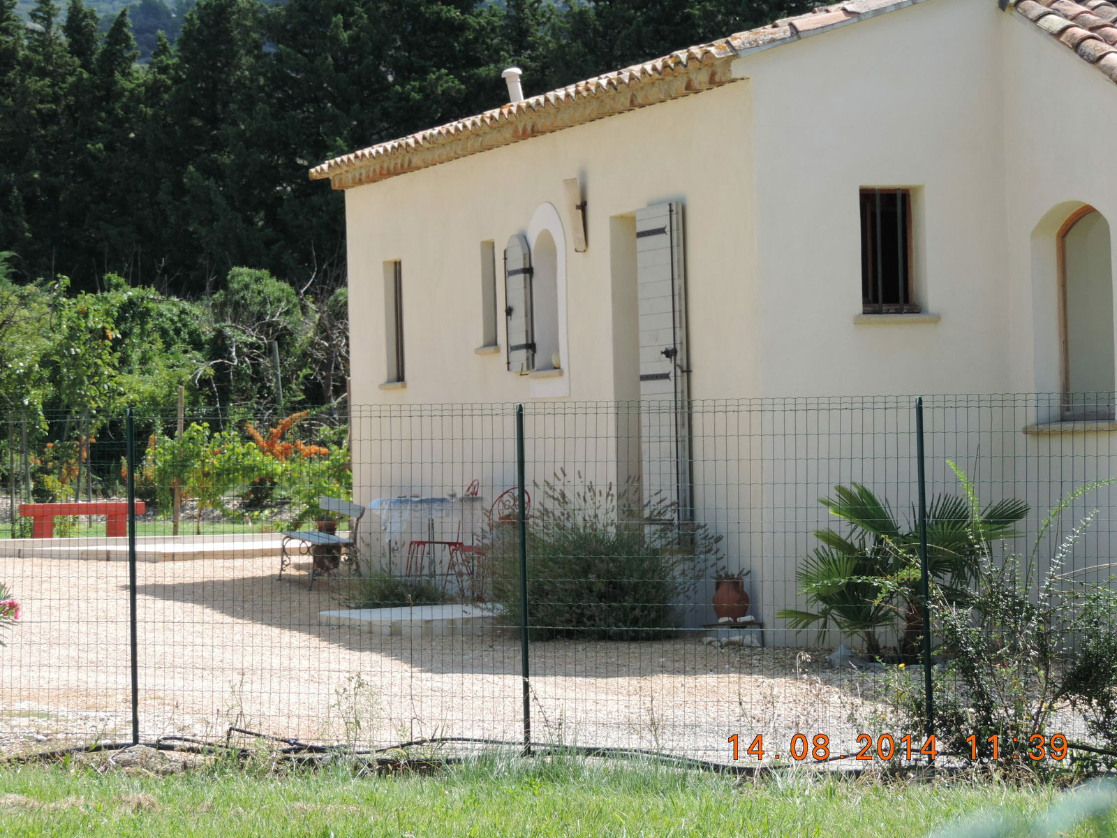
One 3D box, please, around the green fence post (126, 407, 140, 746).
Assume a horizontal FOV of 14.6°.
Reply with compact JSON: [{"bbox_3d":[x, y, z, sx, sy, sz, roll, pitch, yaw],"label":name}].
[{"bbox_3d":[-1.907,0.705,19.500,0.032,1.500,0.032,-2,0,26],"label":"green fence post"}]

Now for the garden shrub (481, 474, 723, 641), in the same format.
[{"bbox_3d":[0.278,0.876,27.500,1.500,1.050,1.300,-2,0,0],"label":"garden shrub"}]

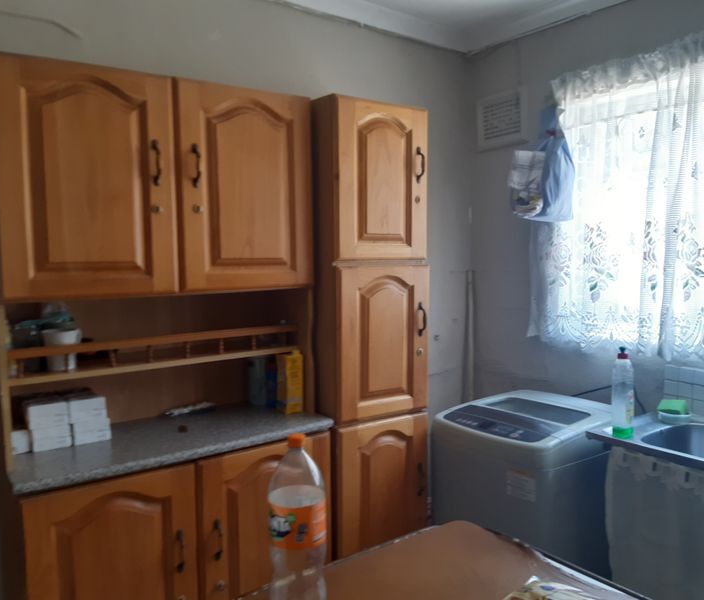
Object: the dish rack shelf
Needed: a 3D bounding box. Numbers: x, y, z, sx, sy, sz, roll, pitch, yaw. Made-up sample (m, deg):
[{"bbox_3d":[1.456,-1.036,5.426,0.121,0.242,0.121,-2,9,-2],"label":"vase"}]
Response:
[{"bbox_3d":[-0.583,0.139,1.828,0.832,0.093,0.248,-4,5,-35],"label":"dish rack shelf"}]

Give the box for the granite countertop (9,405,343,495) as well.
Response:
[{"bbox_3d":[-0.534,0.402,1.778,0.869,0.028,0.424,-4,5,-35],"label":"granite countertop"}]

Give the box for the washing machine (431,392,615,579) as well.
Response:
[{"bbox_3d":[0.679,0.841,2.188,0.539,0.854,0.531,-4,5,-35],"label":"washing machine"}]

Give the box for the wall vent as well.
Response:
[{"bbox_3d":[0.631,-0.769,2.556,0.021,0.214,0.257,-4,5,-35],"label":"wall vent"}]

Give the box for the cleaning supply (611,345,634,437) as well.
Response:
[{"bbox_3d":[0.826,0.277,1.826,0.070,0.268,0.050,-5,6,-43],"label":"cleaning supply"}]

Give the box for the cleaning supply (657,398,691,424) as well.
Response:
[{"bbox_3d":[1.062,0.363,1.983,0.075,0.067,0.097,-4,5,-35],"label":"cleaning supply"}]

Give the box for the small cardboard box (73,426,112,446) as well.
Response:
[{"bbox_3d":[-0.747,0.380,1.712,0.100,0.030,0.089,-4,5,-35],"label":"small cardboard box"}]

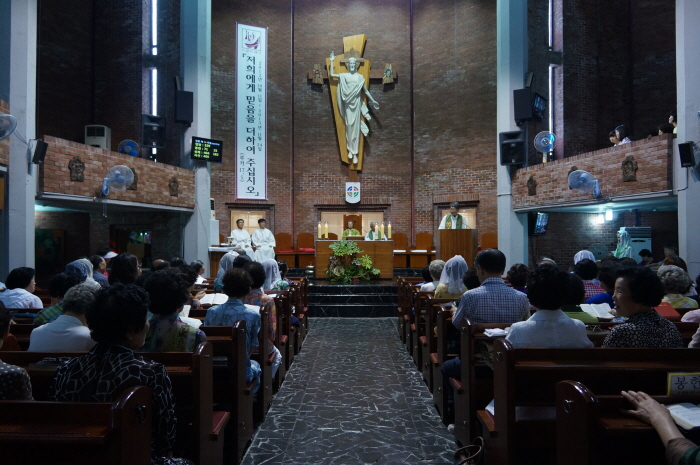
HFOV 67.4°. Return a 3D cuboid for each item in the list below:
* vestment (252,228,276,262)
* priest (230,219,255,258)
[{"bbox_3d":[-2.332,0.404,14.295,0.640,1.020,0.680,0,-1,-15],"label":"vestment"},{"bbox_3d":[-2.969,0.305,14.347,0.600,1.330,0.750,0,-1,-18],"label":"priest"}]

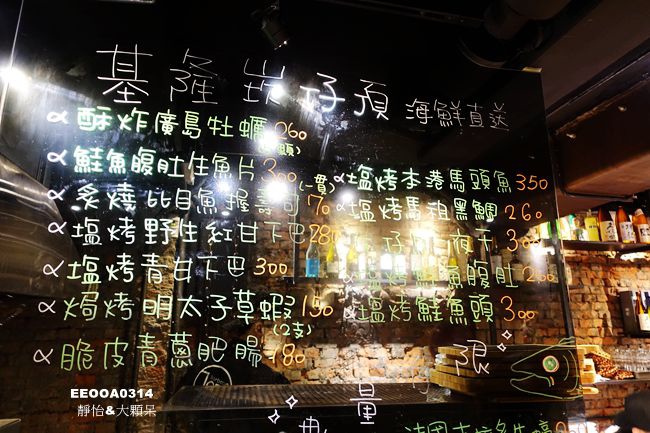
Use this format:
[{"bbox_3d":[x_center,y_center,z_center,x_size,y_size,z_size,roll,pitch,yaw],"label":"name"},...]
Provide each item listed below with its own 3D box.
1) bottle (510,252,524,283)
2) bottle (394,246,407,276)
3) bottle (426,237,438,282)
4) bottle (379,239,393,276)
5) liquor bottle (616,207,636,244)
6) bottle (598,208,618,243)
[{"bbox_3d":[1.400,0.371,3.150,0.081,0.222,0.081,1,-14,-6],"label":"bottle"},{"bbox_3d":[0.534,0.333,3.050,0.081,0.250,0.081,1,-14,-6],"label":"bottle"},{"bbox_3d":[0.765,0.301,3.070,0.079,0.325,0.079,1,-14,-6],"label":"bottle"},{"bbox_3d":[0.433,0.306,3.050,0.082,0.300,0.082,1,-14,-6],"label":"bottle"},{"bbox_3d":[2.227,0.060,3.200,0.092,0.310,0.092,1,-14,-6],"label":"liquor bottle"},{"bbox_3d":[2.094,0.054,3.200,0.092,0.305,0.092,1,-14,-6],"label":"bottle"}]

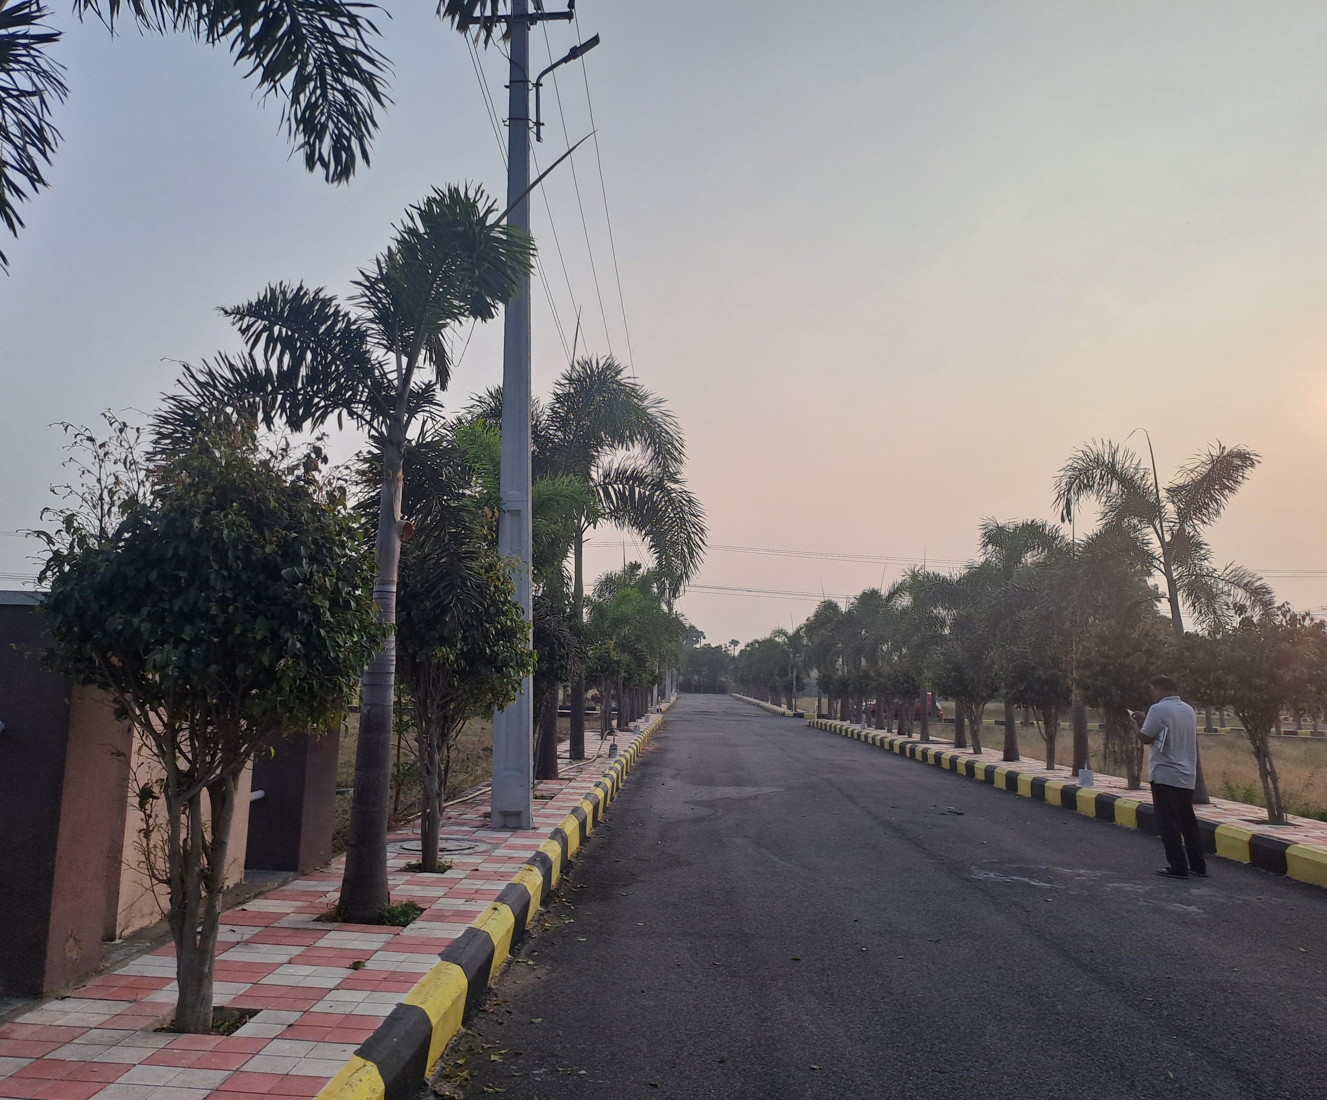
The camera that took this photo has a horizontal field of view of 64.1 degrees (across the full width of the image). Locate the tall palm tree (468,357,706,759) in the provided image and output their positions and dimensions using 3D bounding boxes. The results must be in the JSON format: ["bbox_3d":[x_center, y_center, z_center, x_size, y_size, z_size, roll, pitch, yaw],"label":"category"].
[{"bbox_3d":[-1.302,0.038,17.964,4.040,6.879,3.528,-1,-7,0],"label":"tall palm tree"}]

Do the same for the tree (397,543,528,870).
[{"bbox_3d":[-1.426,1.042,7.328,1.034,2.256,1.000,-1,-7,0],"label":"tree"}]

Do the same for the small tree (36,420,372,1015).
[{"bbox_3d":[-1.740,0.611,4.044,1.316,2.288,1.250,-1,-7,0],"label":"small tree"}]

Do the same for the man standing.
[{"bbox_3d":[4.290,1.888,8.949,0.490,1.644,0.460,3,-8,-28],"label":"man standing"}]

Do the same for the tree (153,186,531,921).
[{"bbox_3d":[-1.829,-0.085,5.998,2.156,4.164,1.850,-1,-7,0],"label":"tree"}]

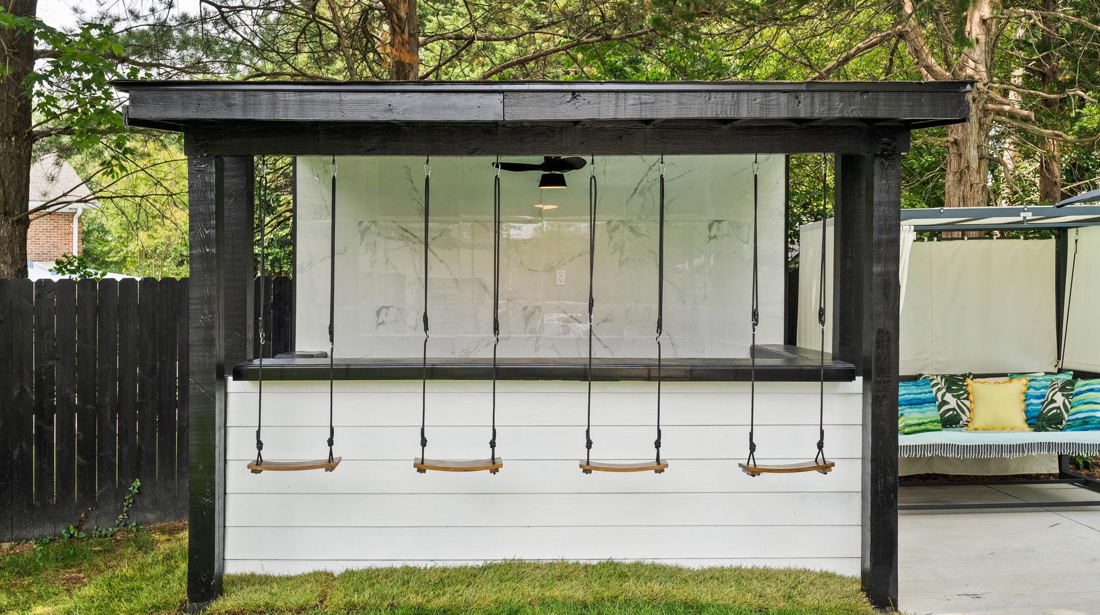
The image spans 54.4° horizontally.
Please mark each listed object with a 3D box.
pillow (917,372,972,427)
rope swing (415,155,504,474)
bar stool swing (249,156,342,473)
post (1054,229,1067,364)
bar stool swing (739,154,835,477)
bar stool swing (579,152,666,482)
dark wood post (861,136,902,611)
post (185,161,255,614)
[{"bbox_3d":[3.250,0.775,8.830,0.440,0.460,0.150,0,-12,0],"label":"pillow"},{"bbox_3d":[-0.460,0.031,5.550,0.455,1.640,0.200,0,1,0],"label":"rope swing"},{"bbox_3d":[-1.308,0.031,5.550,0.455,1.640,0.200,0,1,0],"label":"bar stool swing"},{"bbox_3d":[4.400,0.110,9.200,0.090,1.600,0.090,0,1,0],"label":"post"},{"bbox_3d":[1.235,0.035,5.550,0.455,1.640,0.200,0,1,0],"label":"bar stool swing"},{"bbox_3d":[0.387,0.031,5.550,0.455,1.640,0.200,0,1,0],"label":"bar stool swing"},{"bbox_3d":[1.725,0.338,5.570,0.145,2.430,0.145,0,1,0],"label":"dark wood post"},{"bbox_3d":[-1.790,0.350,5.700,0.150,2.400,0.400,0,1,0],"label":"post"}]

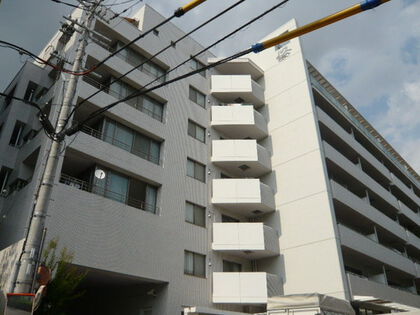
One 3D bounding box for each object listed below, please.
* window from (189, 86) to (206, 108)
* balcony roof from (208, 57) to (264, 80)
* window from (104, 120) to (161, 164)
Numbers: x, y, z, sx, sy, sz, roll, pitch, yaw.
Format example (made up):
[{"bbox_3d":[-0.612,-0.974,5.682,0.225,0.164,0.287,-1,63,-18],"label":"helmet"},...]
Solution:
[{"bbox_3d":[-0.844,-4.107,23.456,0.150,1.189,1.569,-24,-36,37],"label":"window"},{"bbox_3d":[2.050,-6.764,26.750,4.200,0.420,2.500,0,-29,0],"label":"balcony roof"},{"bbox_3d":[-4.125,-0.804,18.407,0.150,1.650,3.600,-25,-38,38],"label":"window"}]

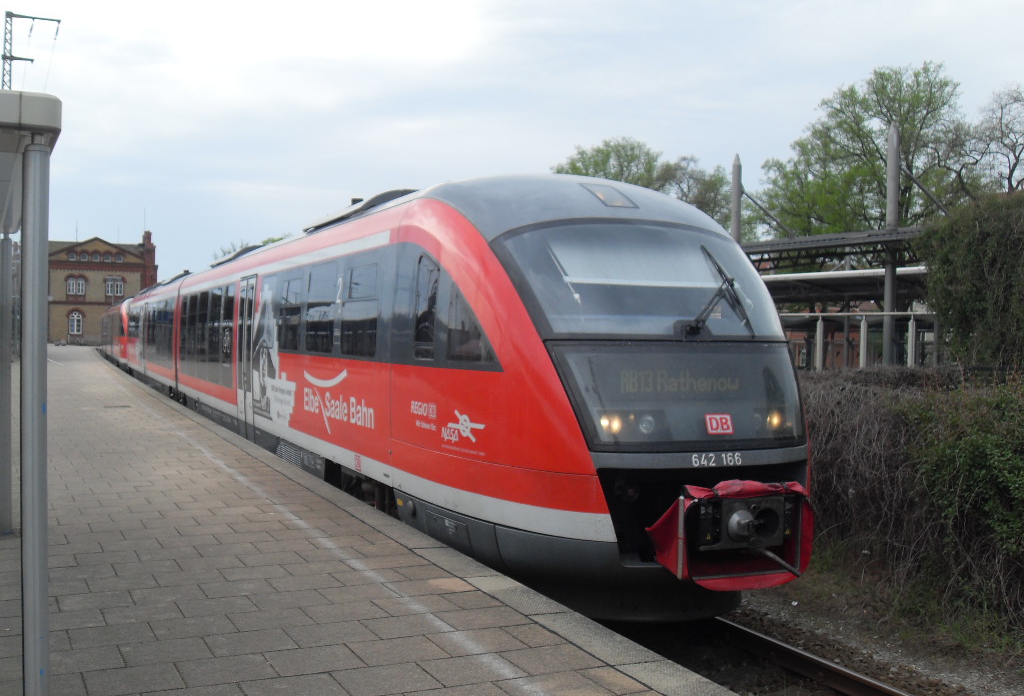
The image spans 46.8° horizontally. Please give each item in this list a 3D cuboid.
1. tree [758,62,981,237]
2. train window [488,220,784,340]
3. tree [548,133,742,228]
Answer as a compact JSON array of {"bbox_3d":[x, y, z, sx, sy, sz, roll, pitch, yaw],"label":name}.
[{"bbox_3d":[15.710,-5.382,52.000,9.500,14.328,9.000,1,1,17],"label":"tree"},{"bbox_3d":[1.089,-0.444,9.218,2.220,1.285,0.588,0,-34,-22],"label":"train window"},{"bbox_3d":[7.278,-5.044,65.000,10.000,13.147,9.000,1,1,6],"label":"tree"}]

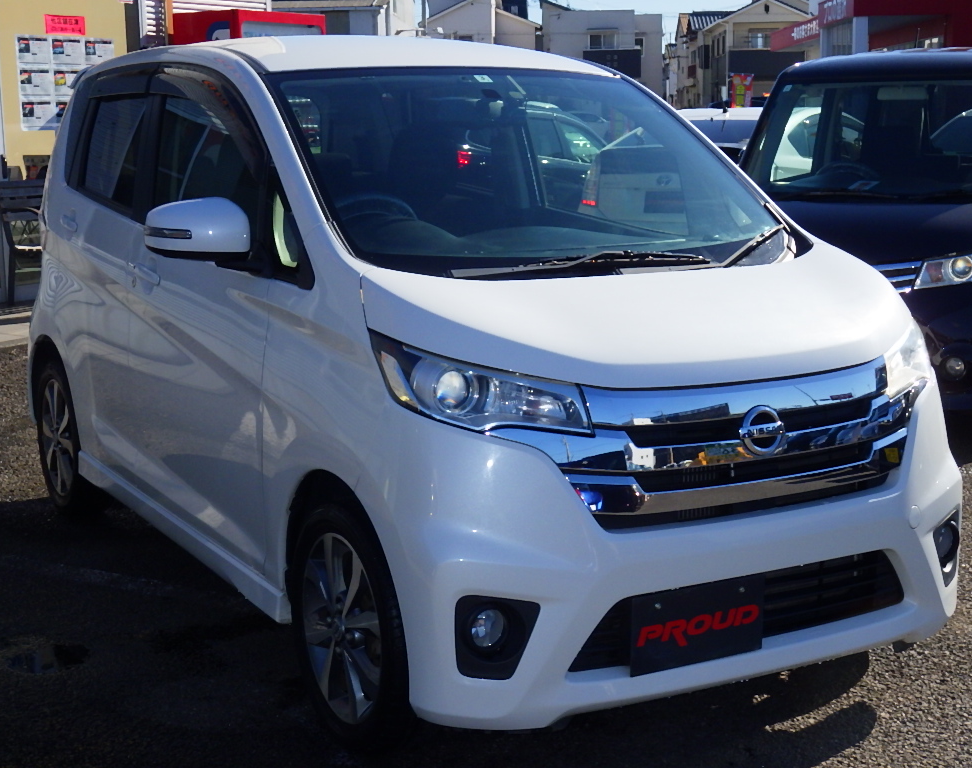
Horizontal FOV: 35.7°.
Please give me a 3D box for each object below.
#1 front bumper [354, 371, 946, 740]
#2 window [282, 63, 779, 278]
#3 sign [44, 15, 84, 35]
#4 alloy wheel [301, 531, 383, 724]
[{"bbox_3d":[0.483,0.324,3.298,1.470,0.630,0.460,-6,11,-29],"label":"front bumper"},{"bbox_3d":[0.110,-0.560,3.807,1.210,0.080,0.830,-6,47,-29],"label":"window"},{"bbox_3d":[-3.183,-2.717,11.420,0.010,0.145,0.375,6,11,34],"label":"sign"},{"bbox_3d":[-0.254,0.525,3.311,0.160,0.414,0.414,-6,11,-29],"label":"alloy wheel"}]

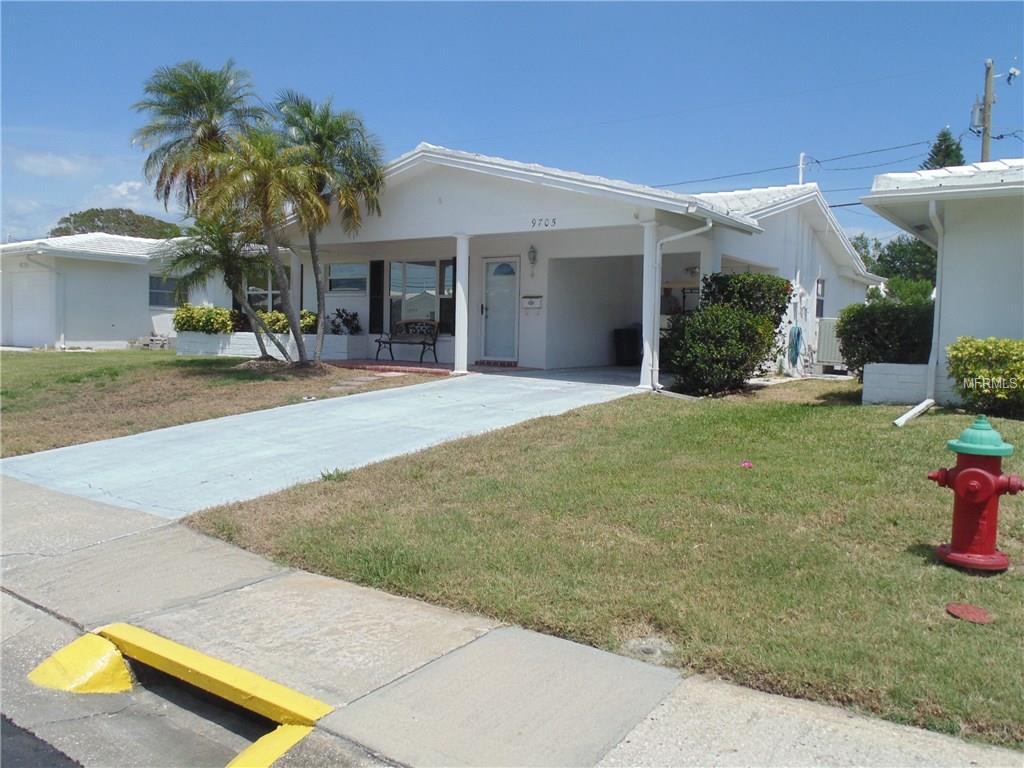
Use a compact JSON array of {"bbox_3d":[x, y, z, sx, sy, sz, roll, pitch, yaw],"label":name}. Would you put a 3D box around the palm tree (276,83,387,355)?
[{"bbox_3d":[-3.096,-2.611,13.402,1.750,4.367,1.750,0,4,-13],"label":"palm tree"}]

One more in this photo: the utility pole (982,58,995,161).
[{"bbox_3d":[15.027,-5.440,25.617,0.280,9.700,0.280,3,4,33],"label":"utility pole"}]

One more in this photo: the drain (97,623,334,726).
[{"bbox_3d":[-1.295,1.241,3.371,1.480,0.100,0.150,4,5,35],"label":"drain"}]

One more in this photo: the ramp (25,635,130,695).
[{"bbox_3d":[-1.885,1.241,3.523,0.410,0.140,0.310,4,5,35],"label":"ramp"}]

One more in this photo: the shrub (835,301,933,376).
[{"bbox_3d":[5.381,-0.508,11.310,1.450,1.280,1.250,3,4,33],"label":"shrub"}]

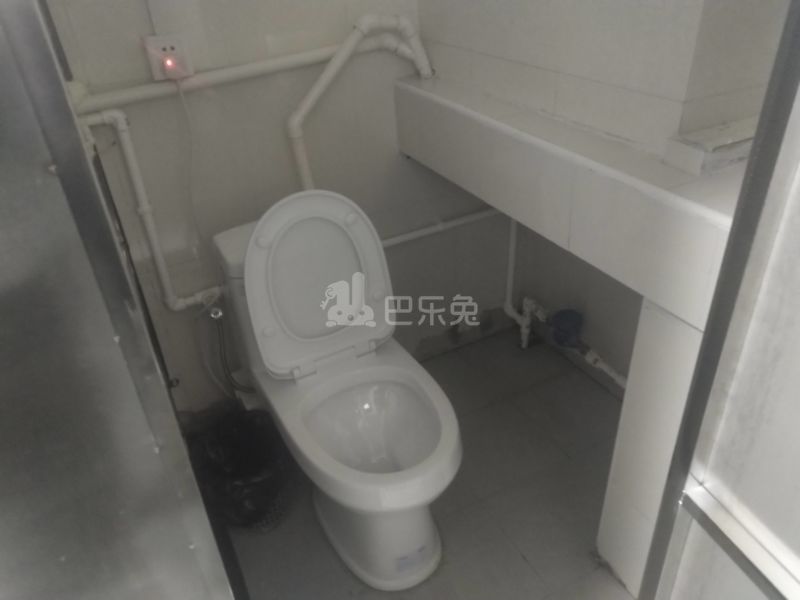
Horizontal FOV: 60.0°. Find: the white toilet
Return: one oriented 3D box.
[{"bbox_3d":[-0.115,0.185,1.649,0.385,0.810,0.730,-18,35,-21],"label":"white toilet"}]

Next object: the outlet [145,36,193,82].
[{"bbox_3d":[-0.495,-0.520,1.474,0.087,0.087,0.022,-20,37,-24],"label":"outlet"}]

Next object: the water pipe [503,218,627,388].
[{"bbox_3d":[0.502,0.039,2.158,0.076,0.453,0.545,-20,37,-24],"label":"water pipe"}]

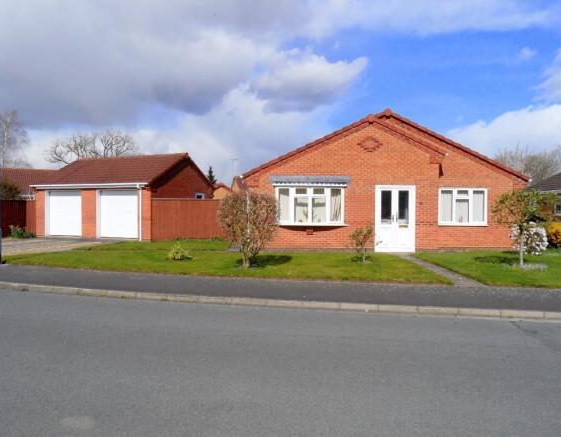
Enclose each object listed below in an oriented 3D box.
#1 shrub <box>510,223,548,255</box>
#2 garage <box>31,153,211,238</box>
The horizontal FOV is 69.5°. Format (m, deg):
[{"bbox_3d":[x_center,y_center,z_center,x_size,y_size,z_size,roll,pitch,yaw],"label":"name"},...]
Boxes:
[{"bbox_3d":[8.040,0.625,13.100,1.100,1.080,1.000,0,1,0],"label":"shrub"},{"bbox_3d":[-7.840,-1.133,20.940,7.150,4.030,5.300,1,1,22],"label":"garage"}]

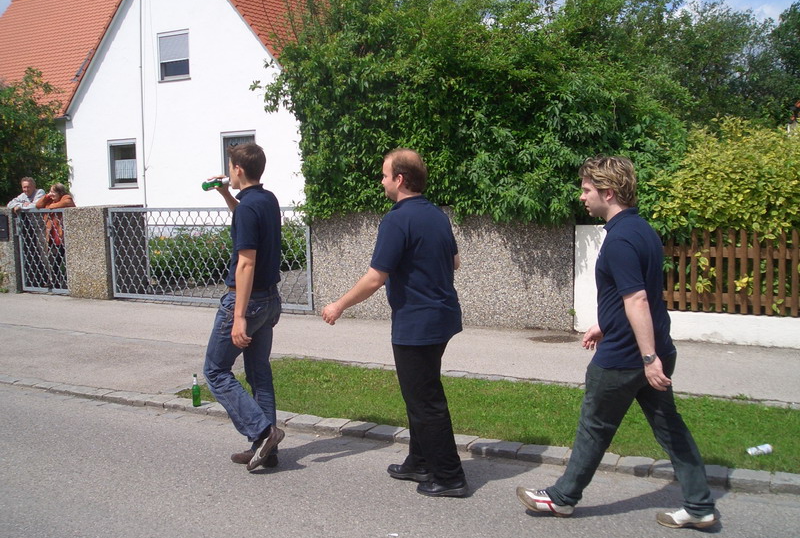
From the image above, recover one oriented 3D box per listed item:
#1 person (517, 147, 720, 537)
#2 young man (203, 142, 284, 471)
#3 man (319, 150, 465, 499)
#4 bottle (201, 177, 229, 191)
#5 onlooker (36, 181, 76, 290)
[{"bbox_3d":[1.000,0.346,3.879,0.910,1.740,0.580,2,7,27],"label":"person"},{"bbox_3d":[-0.872,0.221,4.775,0.600,1.860,0.520,2,7,27],"label":"young man"},{"bbox_3d":[0.072,0.274,4.405,0.720,1.800,0.640,2,7,27],"label":"man"},{"bbox_3d":[-1.063,-0.495,4.799,0.235,0.061,0.061,-4,4,34],"label":"bottle"},{"bbox_3d":[-4.975,-0.478,12.050,0.550,1.530,0.520,1,7,22],"label":"onlooker"}]

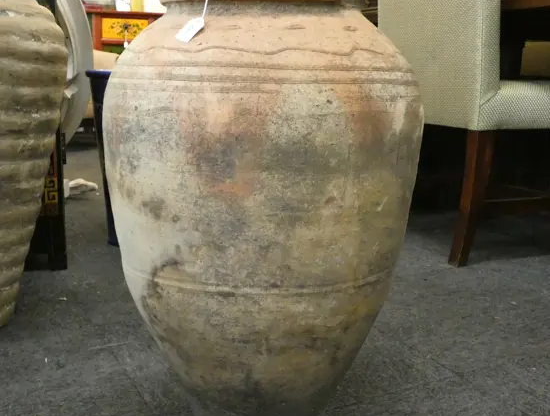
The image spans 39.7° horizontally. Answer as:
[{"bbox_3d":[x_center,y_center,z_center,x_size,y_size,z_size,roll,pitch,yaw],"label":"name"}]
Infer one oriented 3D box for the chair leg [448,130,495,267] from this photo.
[{"bbox_3d":[0.499,-0.025,1.946,0.054,0.356,0.044,5,7,-24],"label":"chair leg"}]

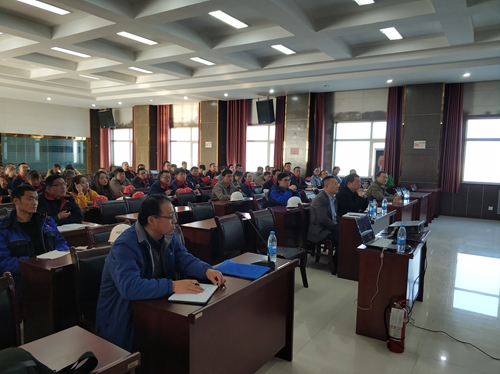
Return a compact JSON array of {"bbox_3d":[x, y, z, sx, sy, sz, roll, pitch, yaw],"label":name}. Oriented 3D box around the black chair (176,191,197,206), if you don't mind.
[{"bbox_3d":[-0.884,0.549,6.489,0.550,0.930,0.470,4,5,32],"label":"black chair"}]

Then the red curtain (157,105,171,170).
[{"bbox_3d":[-3.418,-1.832,15.467,0.500,2.850,0.200,4,6,32],"label":"red curtain"}]

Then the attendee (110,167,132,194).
[{"bbox_3d":[-2.642,0.228,8.041,0.680,1.210,0.520,4,6,32],"label":"attendee"}]

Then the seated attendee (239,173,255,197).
[{"bbox_3d":[-0.063,0.317,7.827,0.750,1.220,0.500,4,5,32],"label":"seated attendee"}]

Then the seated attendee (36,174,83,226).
[{"bbox_3d":[-2.199,0.510,4.457,0.800,1.300,0.560,4,6,32],"label":"seated attendee"}]

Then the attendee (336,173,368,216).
[{"bbox_3d":[1.466,0.459,5.879,0.750,1.300,0.550,4,5,32],"label":"attendee"}]

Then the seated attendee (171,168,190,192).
[{"bbox_3d":[-1.366,0.247,8.038,0.680,1.220,0.520,4,6,32],"label":"seated attendee"}]

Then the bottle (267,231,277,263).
[{"bbox_3d":[0.168,0.448,2.928,0.066,0.229,0.066,1,5,0],"label":"bottle"}]

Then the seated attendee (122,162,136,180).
[{"bbox_3d":[-3.643,-0.117,11.821,0.750,1.270,0.520,4,6,32],"label":"seated attendee"}]

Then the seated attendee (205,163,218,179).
[{"bbox_3d":[-1.106,-0.058,11.532,0.680,1.250,0.520,4,6,32],"label":"seated attendee"}]

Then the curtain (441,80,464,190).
[{"bbox_3d":[5.273,-1.234,10.103,0.420,2.850,0.200,4,6,32],"label":"curtain"}]

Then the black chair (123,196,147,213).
[{"bbox_3d":[-1.508,0.609,5.826,0.580,0.930,0.460,4,6,32],"label":"black chair"}]

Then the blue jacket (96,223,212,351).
[{"bbox_3d":[-0.591,0.591,2.510,0.610,0.690,0.620,4,6,32],"label":"blue jacket"}]

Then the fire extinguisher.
[{"bbox_3d":[1.194,1.116,3.179,0.175,0.420,0.130,4,6,30],"label":"fire extinguisher"}]

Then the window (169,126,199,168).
[{"bbox_3d":[-2.654,-1.569,15.896,1.650,1.750,0.140,4,5,32],"label":"window"}]

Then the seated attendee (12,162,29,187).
[{"bbox_3d":[-5.242,0.074,9.349,0.750,1.270,0.520,4,6,32],"label":"seated attendee"}]

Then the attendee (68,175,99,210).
[{"bbox_3d":[-2.463,0.435,5.736,0.780,1.220,0.520,4,6,32],"label":"attendee"}]

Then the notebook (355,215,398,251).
[{"bbox_3d":[1.200,0.418,3.641,0.320,0.245,0.330,5,7,41],"label":"notebook"}]

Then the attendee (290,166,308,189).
[{"bbox_3d":[1.329,0.113,10.042,0.750,1.270,0.520,4,6,32],"label":"attendee"}]

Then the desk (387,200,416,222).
[{"bbox_3d":[2.577,0.655,6.907,0.465,0.770,1.210,4,6,32],"label":"desk"}]

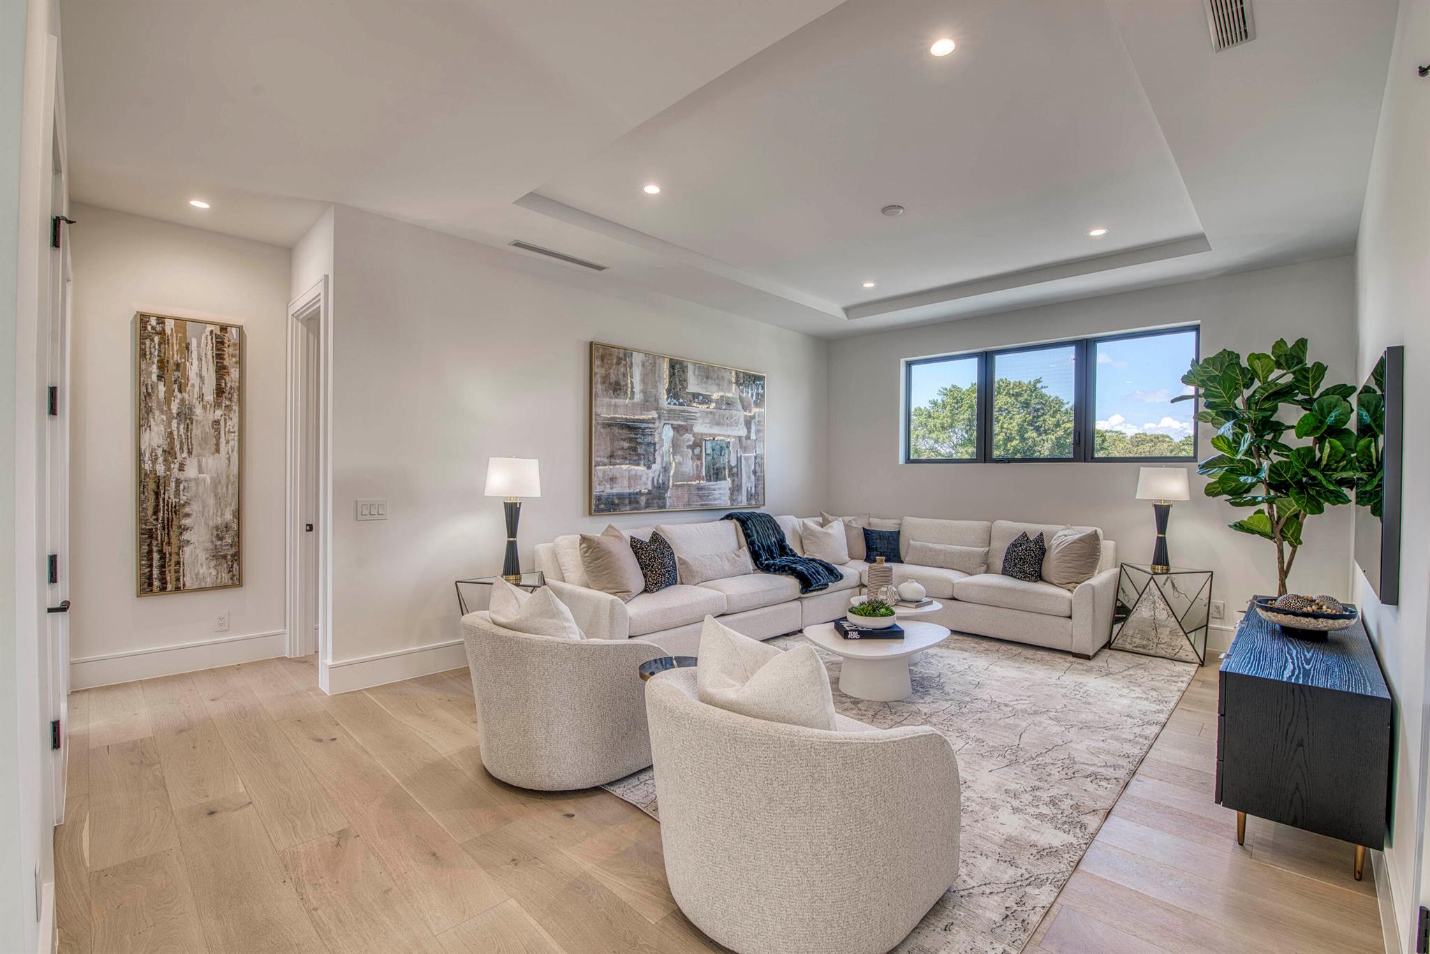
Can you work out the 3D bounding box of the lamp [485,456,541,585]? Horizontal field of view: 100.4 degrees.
[{"bbox_3d":[-1.275,0.270,3.757,0.332,0.790,0.332,1,1,45],"label":"lamp"}]

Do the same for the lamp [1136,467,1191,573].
[{"bbox_3d":[3.367,0.311,4.487,0.332,0.790,0.332,1,1,45],"label":"lamp"}]

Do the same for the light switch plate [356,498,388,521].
[{"bbox_3d":[-2.095,0.202,3.649,0.009,0.124,0.168,1,1,45],"label":"light switch plate"}]

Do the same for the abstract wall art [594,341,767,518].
[{"bbox_3d":[-0.233,-0.376,5.474,0.045,1.360,2.106,1,1,45],"label":"abstract wall art"}]

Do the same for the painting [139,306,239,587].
[{"bbox_3d":[-3.400,-0.135,3.875,0.045,1.760,0.512,1,1,45],"label":"painting"}]

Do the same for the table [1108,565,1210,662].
[{"bbox_3d":[3.398,1.022,4.550,0.576,0.633,0.656,1,1,45],"label":"table"}]

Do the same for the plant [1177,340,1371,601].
[{"bbox_3d":[3.583,0.212,3.947,0.894,2.270,0.840,1,1,45],"label":"plant"}]

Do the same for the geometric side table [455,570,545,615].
[{"bbox_3d":[-1.289,0.981,3.825,0.656,0.633,0.576,1,1,45],"label":"geometric side table"}]

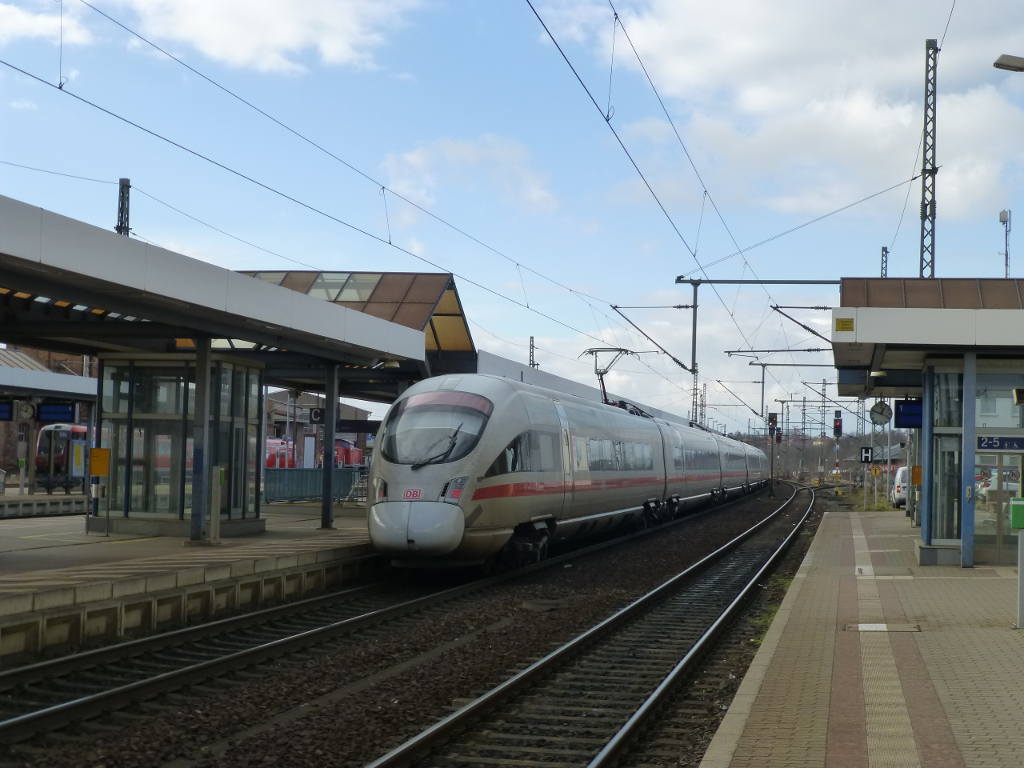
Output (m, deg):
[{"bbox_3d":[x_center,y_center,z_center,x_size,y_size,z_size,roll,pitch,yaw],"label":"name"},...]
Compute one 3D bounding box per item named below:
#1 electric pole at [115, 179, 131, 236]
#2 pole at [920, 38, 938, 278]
[{"bbox_3d":[-15.913,-2.038,64.647,0.470,12.650,0.470,1,-3,12],"label":"electric pole"},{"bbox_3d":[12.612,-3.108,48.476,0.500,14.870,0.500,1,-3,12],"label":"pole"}]

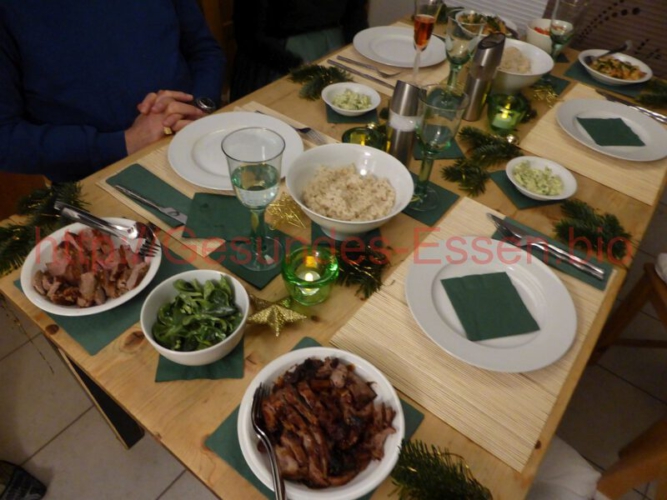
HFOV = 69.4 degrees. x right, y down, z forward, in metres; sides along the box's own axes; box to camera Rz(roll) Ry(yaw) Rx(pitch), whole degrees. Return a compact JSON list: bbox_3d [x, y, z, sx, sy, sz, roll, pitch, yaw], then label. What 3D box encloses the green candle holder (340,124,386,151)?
[{"bbox_3d":[0.060,-0.214,1.033,0.088,0.060,0.088,2,47,-3],"label":"green candle holder"}]

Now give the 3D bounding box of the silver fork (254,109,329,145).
[{"bbox_3d":[-0.102,-0.288,1.119,0.211,0.020,0.026,29,51,21],"label":"silver fork"}]

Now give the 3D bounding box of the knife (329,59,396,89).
[{"bbox_3d":[0.074,-0.471,1.305,0.225,0.010,0.020,32,52,23],"label":"knife"}]

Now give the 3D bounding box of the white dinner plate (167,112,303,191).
[{"bbox_3d":[-0.207,-0.209,1.027,0.279,0.023,0.279,2,47,-3],"label":"white dinner plate"}]

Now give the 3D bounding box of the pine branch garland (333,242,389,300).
[{"bbox_3d":[0.044,0.029,0.796,0.102,0.040,0.108,30,51,21],"label":"pine branch garland"}]

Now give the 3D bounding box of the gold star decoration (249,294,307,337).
[{"bbox_3d":[-0.092,0.097,0.754,0.093,0.024,0.088,-6,47,-9],"label":"gold star decoration"}]

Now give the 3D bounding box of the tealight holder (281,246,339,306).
[{"bbox_3d":[-0.037,0.045,0.754,0.087,0.064,0.087,7,46,0],"label":"tealight holder"}]

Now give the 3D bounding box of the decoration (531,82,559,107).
[{"bbox_3d":[0.563,-0.412,1.280,0.080,0.025,0.095,31,52,22],"label":"decoration"}]

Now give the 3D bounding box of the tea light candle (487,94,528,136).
[{"bbox_3d":[0.422,-0.323,1.160,0.086,0.062,0.086,2,47,-2],"label":"tea light candle"}]

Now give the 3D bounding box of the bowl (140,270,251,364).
[{"bbox_3d":[-0.194,0.106,0.700,0.145,0.073,0.145,-1,47,-6],"label":"bowl"}]

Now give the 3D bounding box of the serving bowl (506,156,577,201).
[{"bbox_3d":[0.419,-0.132,0.990,0.135,0.043,0.135,2,47,-2],"label":"serving bowl"}]

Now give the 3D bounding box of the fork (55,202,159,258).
[{"bbox_3d":[-0.369,-0.035,0.772,0.207,0.025,0.032,23,48,15],"label":"fork"}]

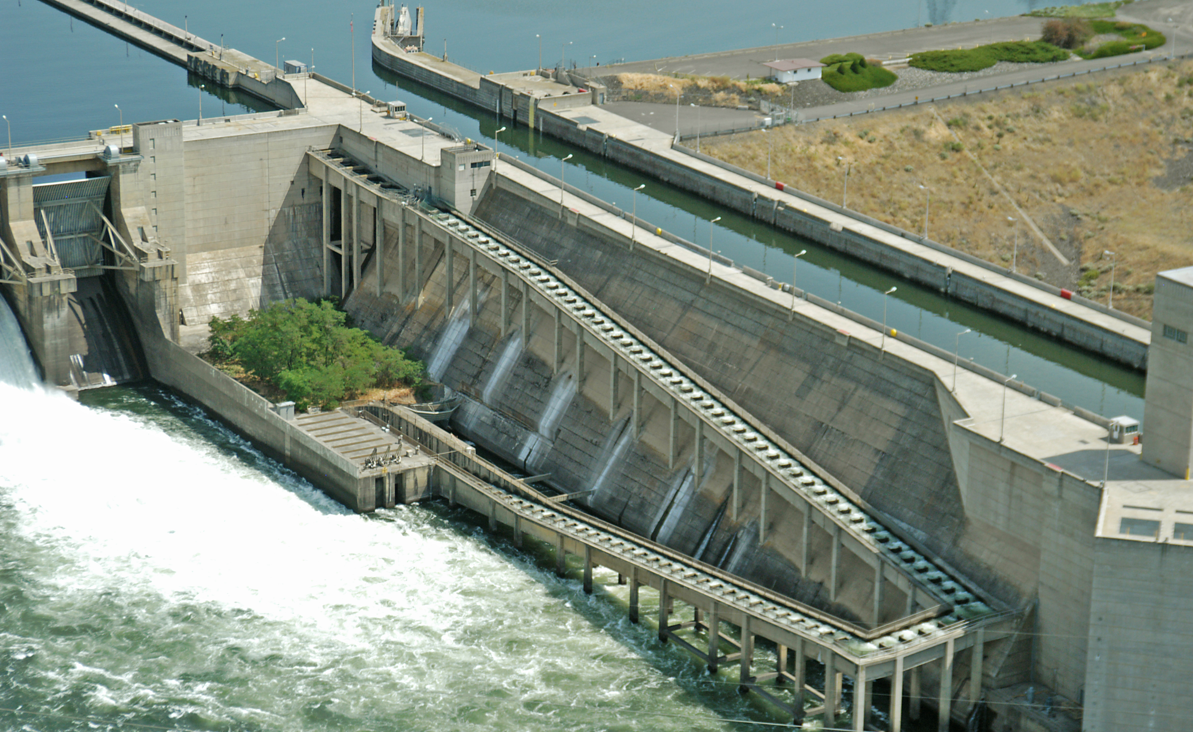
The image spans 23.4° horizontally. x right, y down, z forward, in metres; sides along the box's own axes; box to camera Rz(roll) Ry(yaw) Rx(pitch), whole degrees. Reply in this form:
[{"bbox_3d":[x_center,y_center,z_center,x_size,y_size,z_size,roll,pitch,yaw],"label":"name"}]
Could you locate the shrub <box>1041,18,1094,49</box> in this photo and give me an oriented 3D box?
[{"bbox_3d":[94.175,-66.310,575.722,9.800,5.000,7.800,4,18,9],"label":"shrub"}]

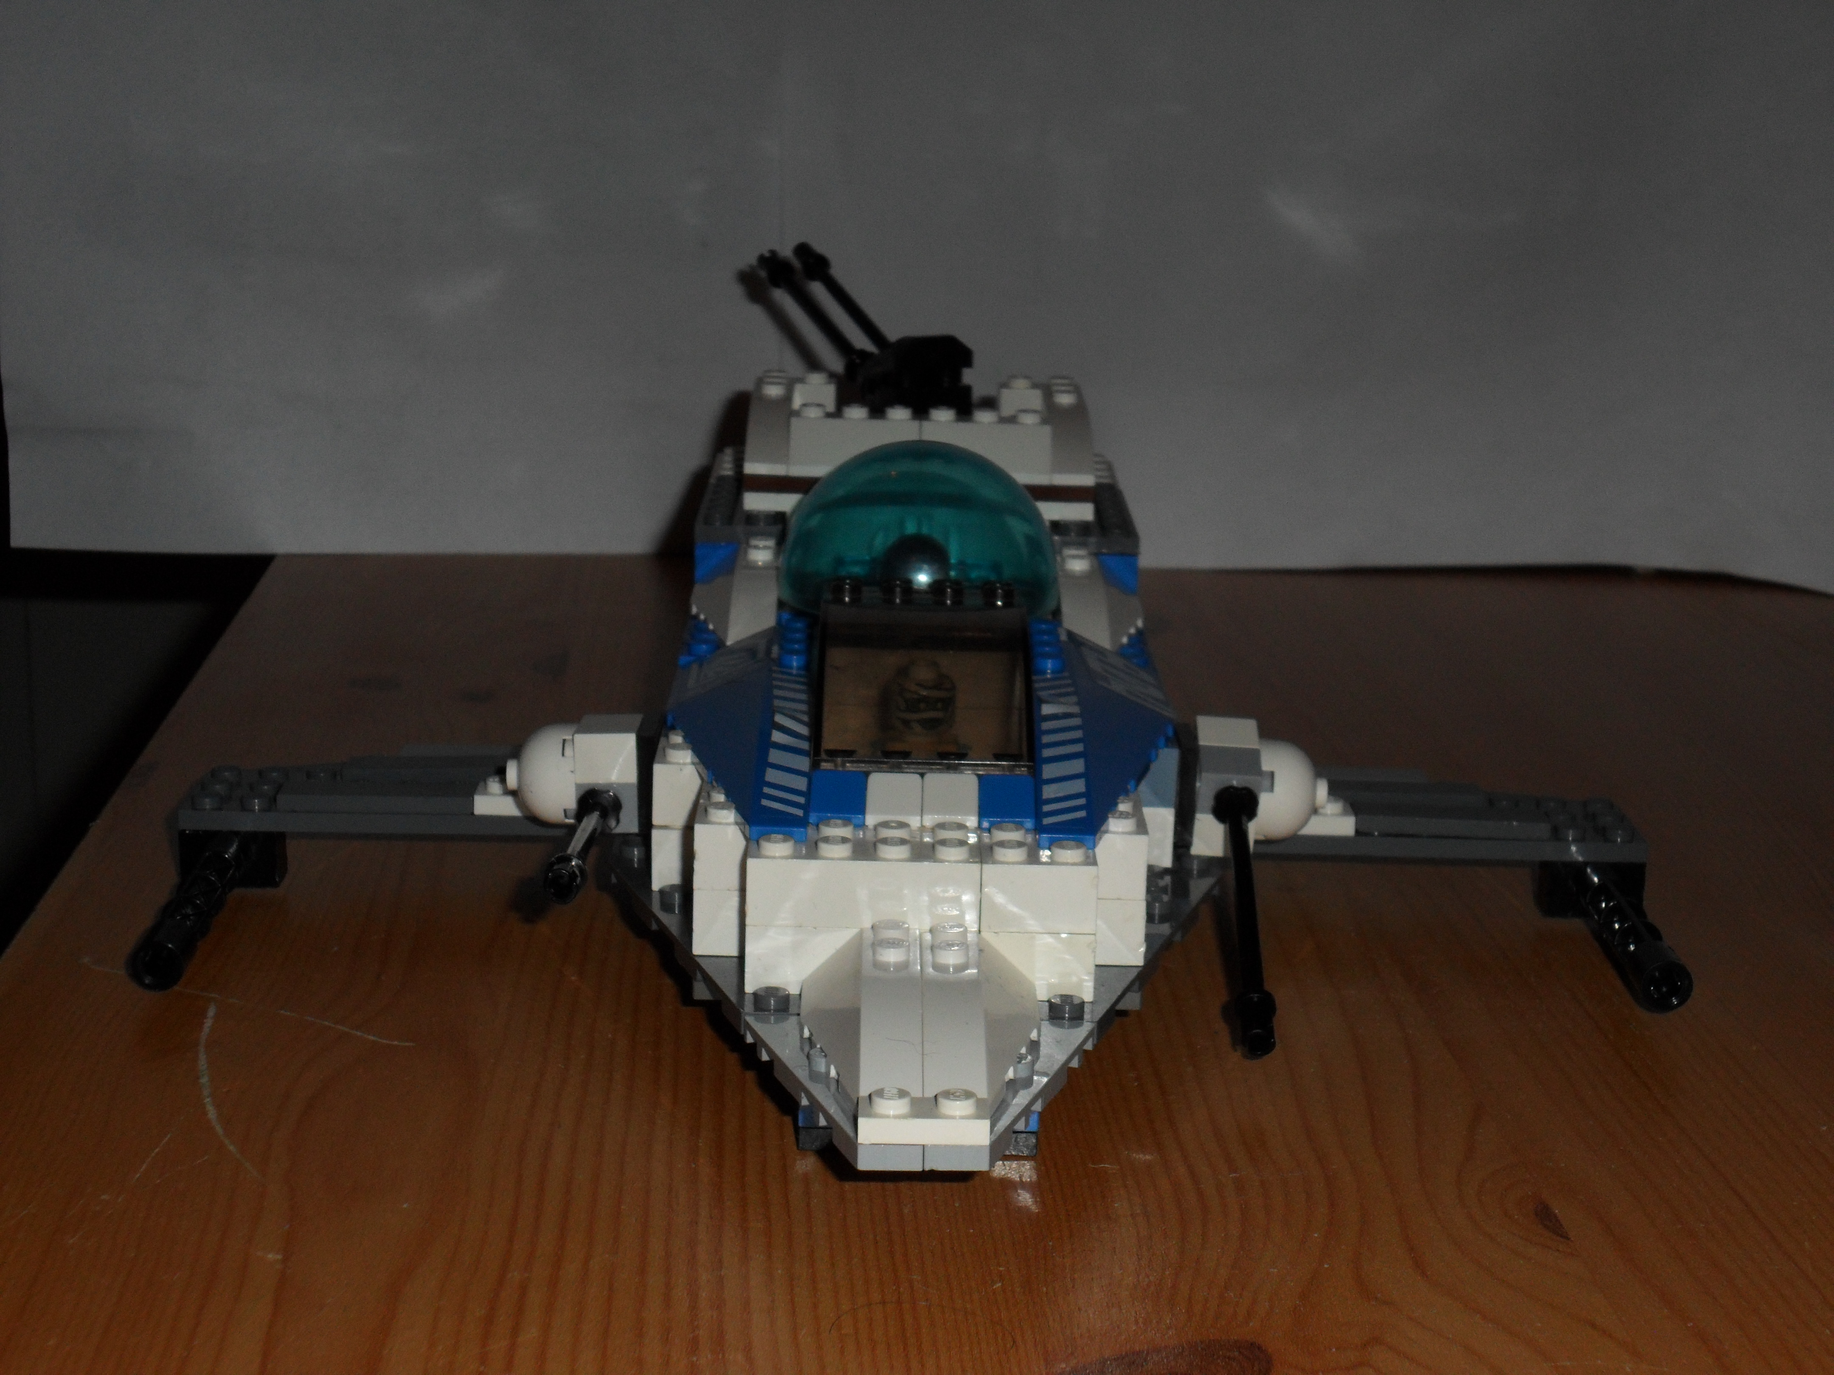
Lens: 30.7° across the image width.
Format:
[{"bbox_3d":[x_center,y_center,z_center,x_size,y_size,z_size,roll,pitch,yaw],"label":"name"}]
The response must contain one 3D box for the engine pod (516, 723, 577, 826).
[{"bbox_3d":[-0.058,0.014,0.522,0.010,0.016,0.016,1,13,-1],"label":"engine pod"}]

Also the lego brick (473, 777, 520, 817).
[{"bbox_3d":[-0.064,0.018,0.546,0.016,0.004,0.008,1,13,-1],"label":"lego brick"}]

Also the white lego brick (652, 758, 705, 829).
[{"bbox_3d":[-0.036,0.014,0.510,0.008,0.010,0.016,1,13,-1],"label":"white lego brick"}]

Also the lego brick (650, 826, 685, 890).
[{"bbox_3d":[-0.036,0.024,0.512,0.008,0.010,0.016,1,13,-1],"label":"lego brick"}]

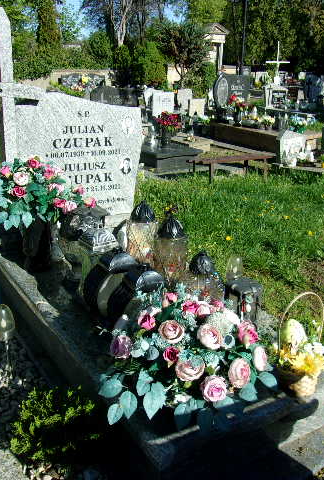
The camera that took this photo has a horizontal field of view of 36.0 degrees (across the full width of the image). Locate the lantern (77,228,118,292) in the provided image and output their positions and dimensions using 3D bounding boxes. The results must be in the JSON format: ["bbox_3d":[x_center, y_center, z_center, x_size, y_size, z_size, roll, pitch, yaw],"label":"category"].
[{"bbox_3d":[-0.342,0.076,2.726,0.190,0.300,0.200,-8,20,-30],"label":"lantern"}]

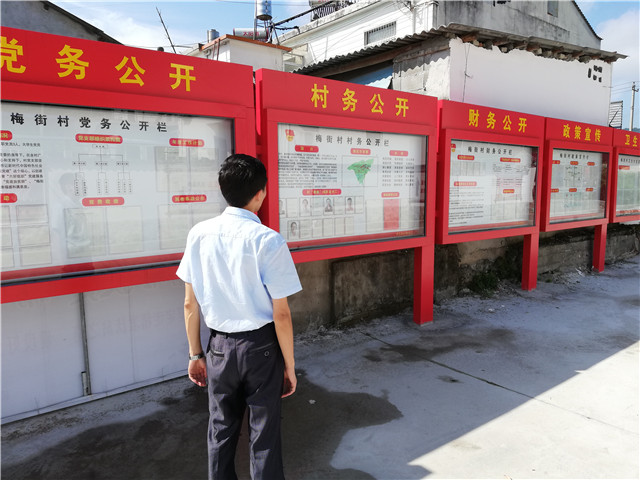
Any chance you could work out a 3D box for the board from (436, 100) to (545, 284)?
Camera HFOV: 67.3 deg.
[{"bbox_3d":[2.358,-0.472,6.656,2.360,2.603,0.170,-5,8,-37],"label":"board"}]

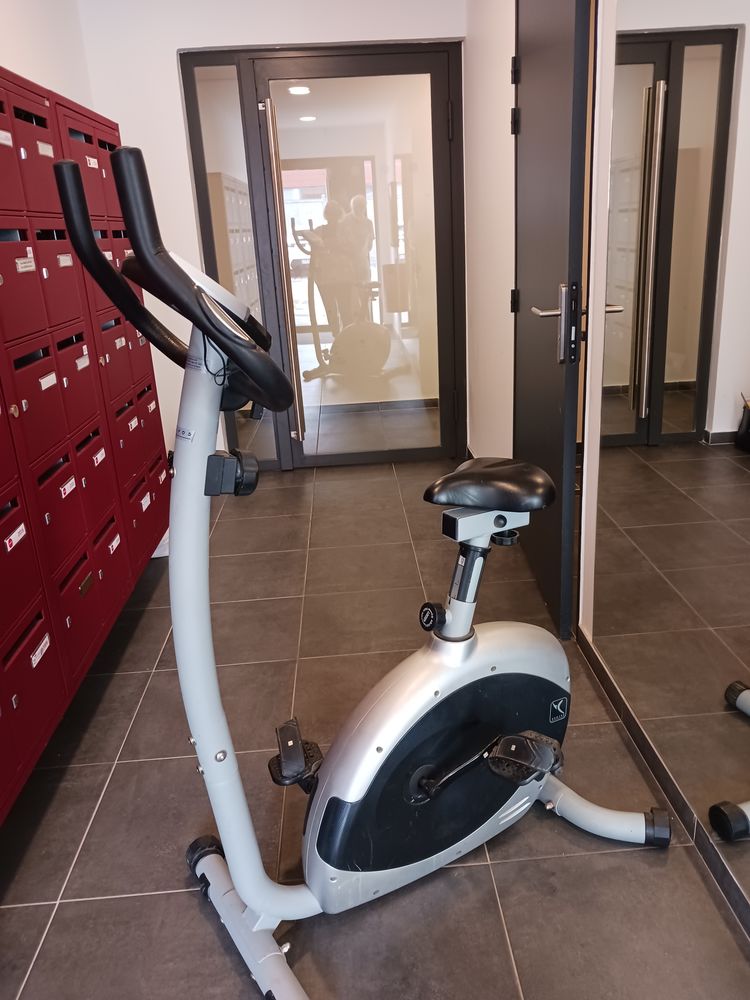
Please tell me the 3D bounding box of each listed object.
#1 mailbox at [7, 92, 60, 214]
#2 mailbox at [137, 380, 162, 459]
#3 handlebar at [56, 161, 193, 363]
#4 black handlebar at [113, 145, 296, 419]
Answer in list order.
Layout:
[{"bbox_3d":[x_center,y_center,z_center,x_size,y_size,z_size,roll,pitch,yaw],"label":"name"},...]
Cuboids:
[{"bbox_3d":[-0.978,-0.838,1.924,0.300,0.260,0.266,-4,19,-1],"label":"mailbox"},{"bbox_3d":[-0.982,-0.294,2.865,0.310,0.282,0.280,-4,19,-1],"label":"mailbox"},{"bbox_3d":[-0.389,-0.362,1.220,0.180,0.343,0.150,-15,22,-29],"label":"handlebar"},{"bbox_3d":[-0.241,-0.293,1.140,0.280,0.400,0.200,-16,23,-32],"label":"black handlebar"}]

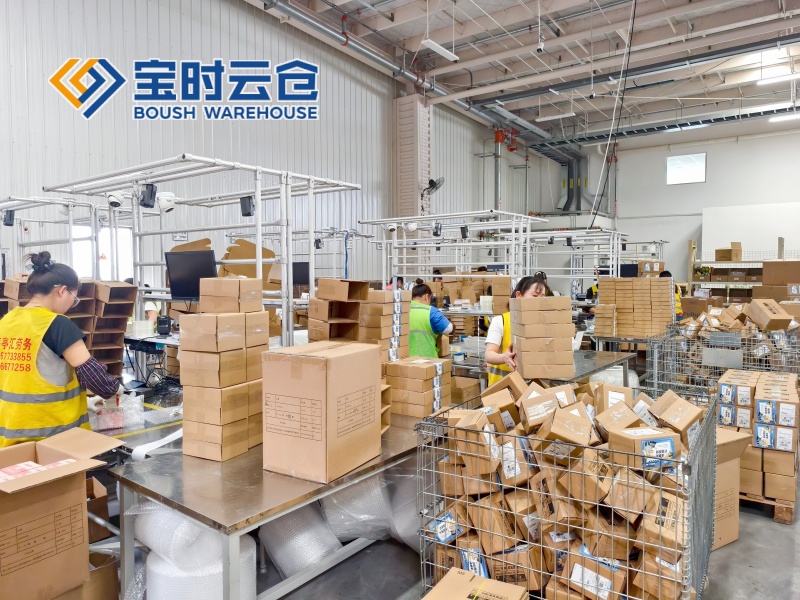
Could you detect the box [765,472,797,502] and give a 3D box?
[{"bbox_3d":[2.527,1.220,3.558,0.160,0.155,0.222,1,3,24],"label":"box"}]

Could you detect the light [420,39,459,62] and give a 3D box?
[{"bbox_3d":[0.802,-4.881,10.398,0.150,0.070,1.200,2,3,36],"label":"light"}]

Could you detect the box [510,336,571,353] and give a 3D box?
[{"bbox_3d":[0.975,0.297,3.689,0.340,0.090,0.260,0,3,-3],"label":"box"}]

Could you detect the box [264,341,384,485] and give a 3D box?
[{"bbox_3d":[-0.321,0.451,2.270,0.327,0.483,0.396,1,3,29],"label":"box"}]

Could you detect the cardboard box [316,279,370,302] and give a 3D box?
[{"bbox_3d":[-0.299,-0.050,2.822,0.250,0.105,0.155,2,3,43],"label":"cardboard box"}]

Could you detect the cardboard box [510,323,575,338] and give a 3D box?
[{"bbox_3d":[0.943,0.195,3.512,0.341,0.088,0.226,-1,3,-11],"label":"cardboard box"}]

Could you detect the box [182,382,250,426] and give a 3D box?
[{"bbox_3d":[-0.820,0.455,2.375,0.221,0.155,0.169,1,3,24],"label":"box"}]

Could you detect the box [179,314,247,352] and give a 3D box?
[{"bbox_3d":[-0.835,0.143,2.379,0.221,0.155,0.169,1,3,26],"label":"box"}]

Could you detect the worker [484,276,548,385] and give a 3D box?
[{"bbox_3d":[0.784,0.639,3.711,0.500,1.590,0.450,-2,3,-37],"label":"worker"}]

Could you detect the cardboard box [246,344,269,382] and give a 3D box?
[{"bbox_3d":[-0.775,0.298,2.566,0.228,0.158,0.167,1,2,24],"label":"cardboard box"}]

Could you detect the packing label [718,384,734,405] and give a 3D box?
[{"bbox_3d":[2.522,0.727,4.091,0.102,0.147,0.002,2,3,37],"label":"packing label"}]

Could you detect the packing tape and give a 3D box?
[{"bbox_3d":[-1.122,0.666,2.567,0.075,0.070,0.480,0,2,4],"label":"packing tape"}]

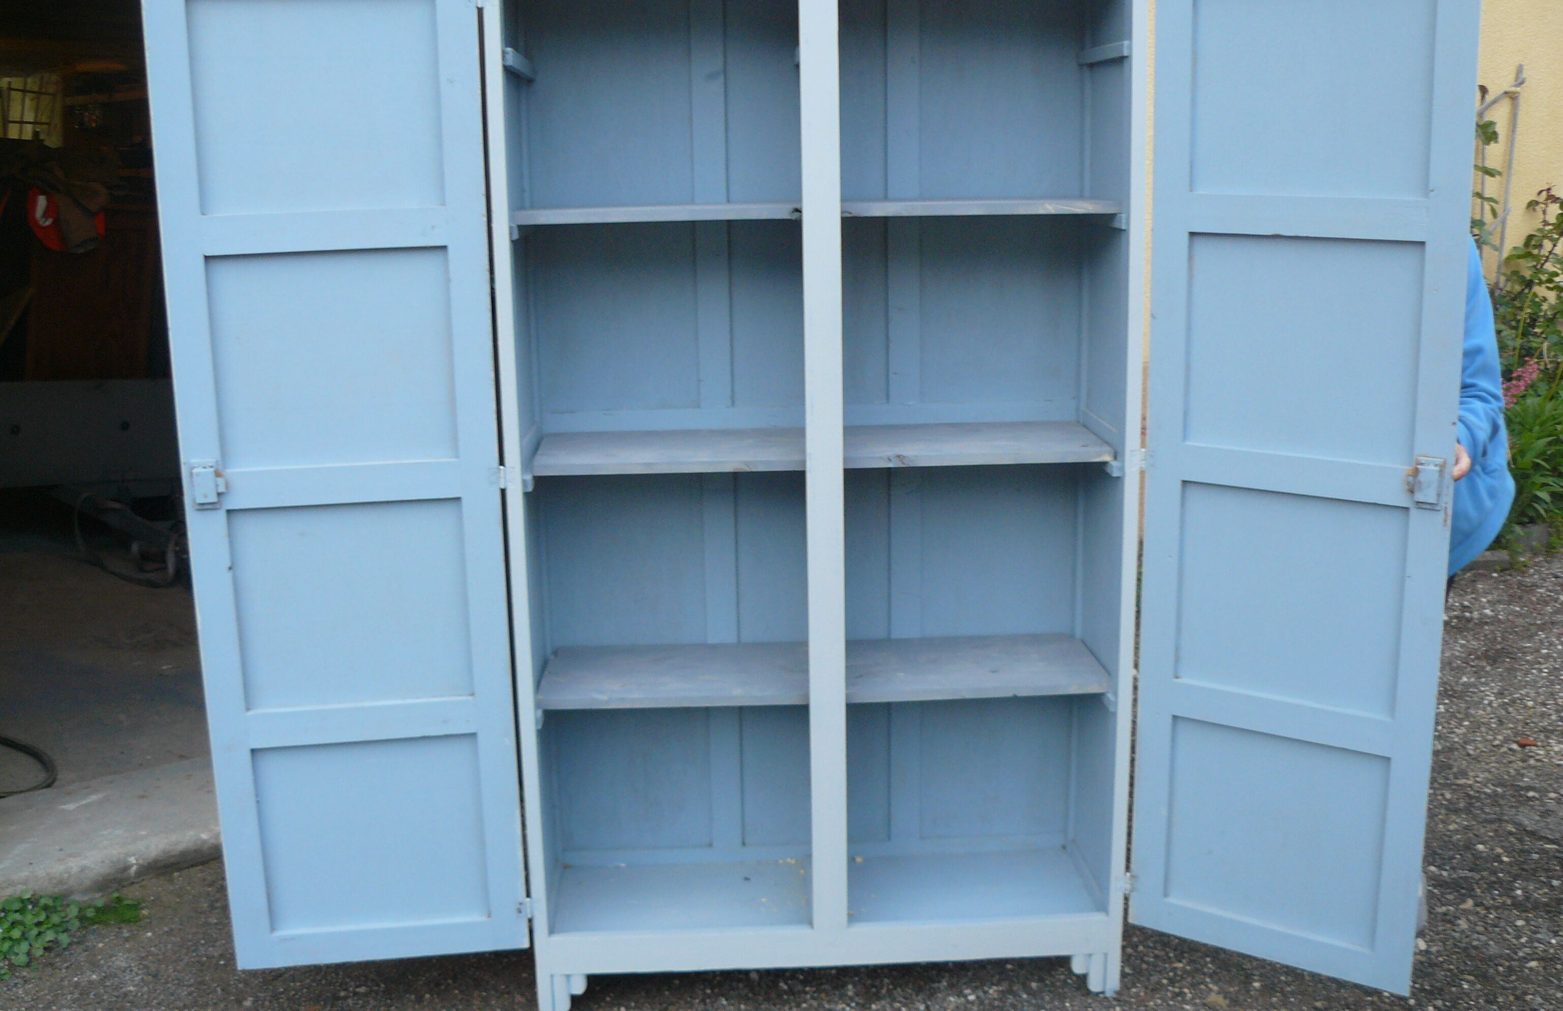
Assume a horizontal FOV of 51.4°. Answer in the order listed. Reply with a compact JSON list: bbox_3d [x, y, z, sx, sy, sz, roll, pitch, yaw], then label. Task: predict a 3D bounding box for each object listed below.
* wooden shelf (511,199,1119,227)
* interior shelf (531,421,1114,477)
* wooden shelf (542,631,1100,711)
[{"bbox_3d":[0.057,-0.518,2.842,1.020,0.020,0.283,-2,13,-2],"label":"wooden shelf"},{"bbox_3d":[0.066,-0.105,2.924,1.002,0.019,0.345,-2,11,-2],"label":"interior shelf"},{"bbox_3d":[0.072,0.305,3.014,1.004,0.019,0.330,-2,11,-2],"label":"wooden shelf"}]

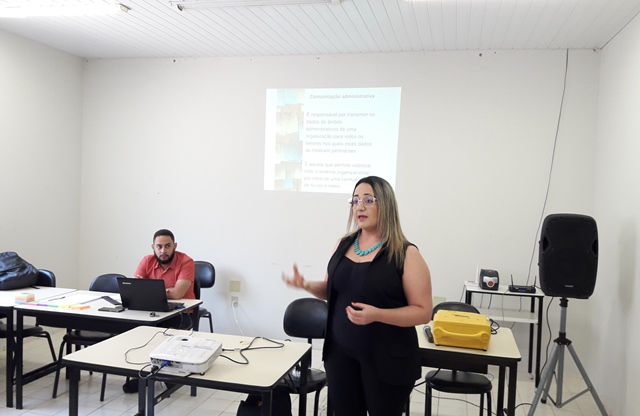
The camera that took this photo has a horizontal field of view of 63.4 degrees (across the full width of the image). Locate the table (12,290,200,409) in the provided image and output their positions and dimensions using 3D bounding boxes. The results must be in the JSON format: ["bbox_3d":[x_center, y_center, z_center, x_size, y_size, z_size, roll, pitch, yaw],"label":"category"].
[{"bbox_3d":[-1.564,1.080,3.877,1.170,0.735,0.650,2,3,15],"label":"table"}]

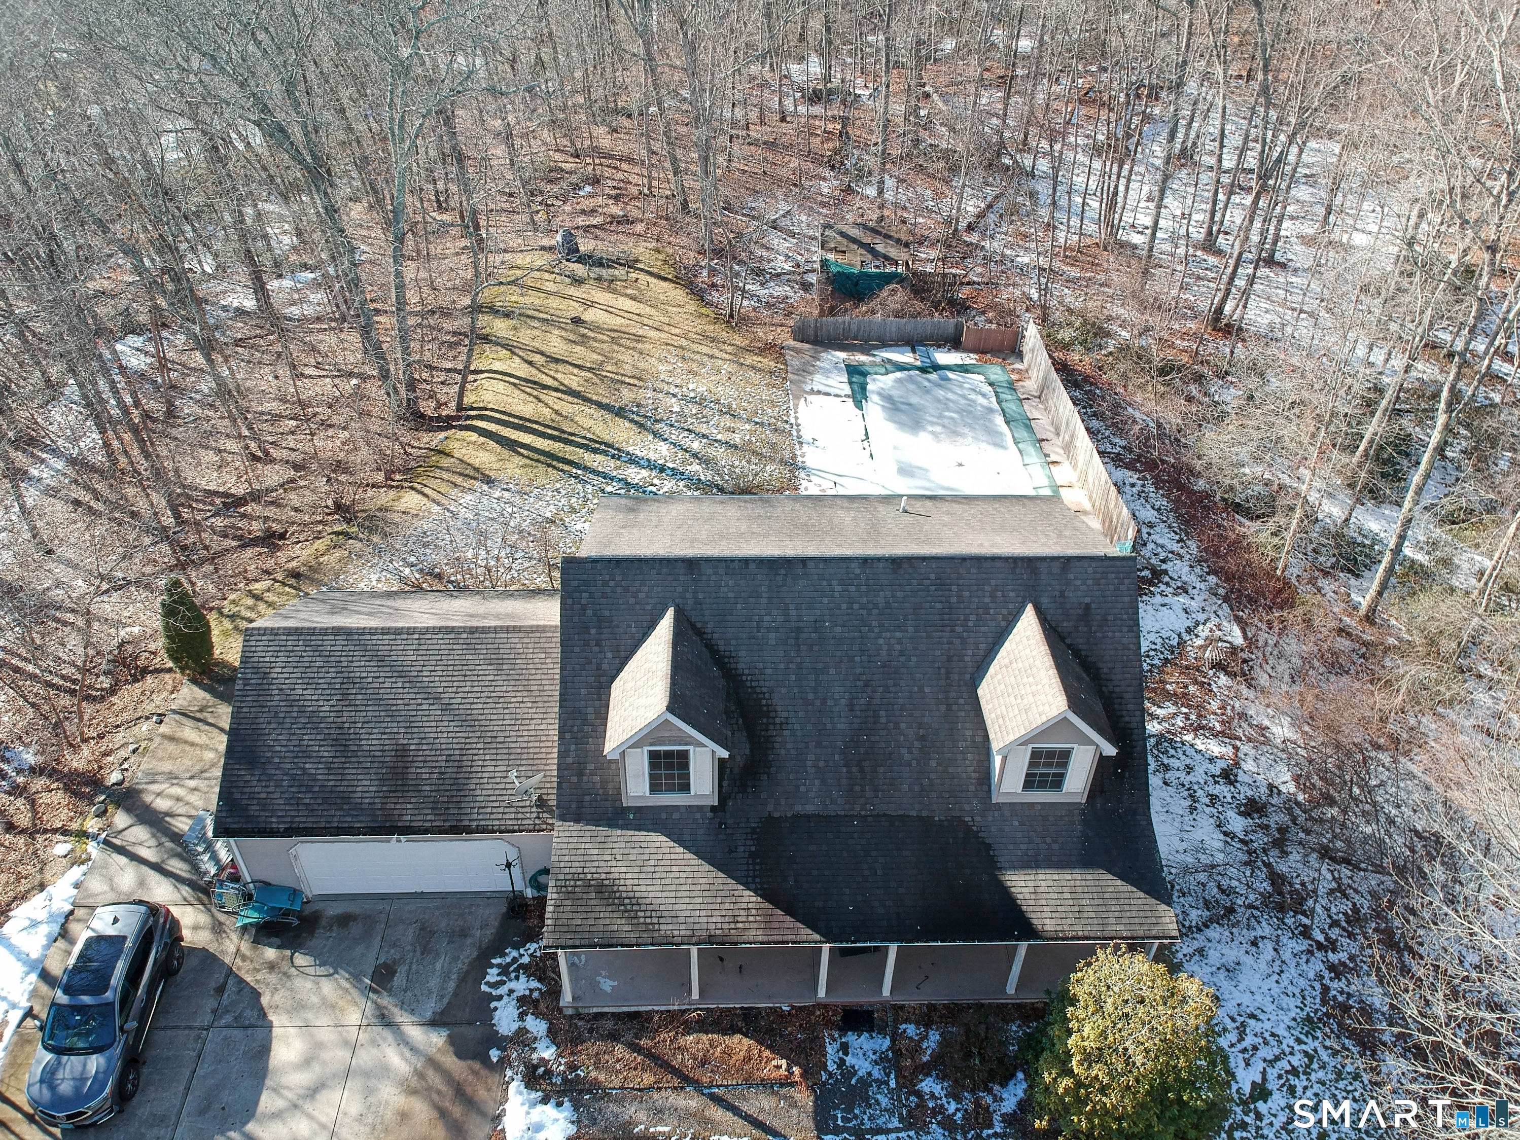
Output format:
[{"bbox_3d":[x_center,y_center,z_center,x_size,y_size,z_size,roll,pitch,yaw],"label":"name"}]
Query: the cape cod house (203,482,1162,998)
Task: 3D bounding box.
[{"bbox_3d":[-1.827,3.229,25.867,20.447,7.535,11.411,0,38,-2],"label":"cape cod house"}]

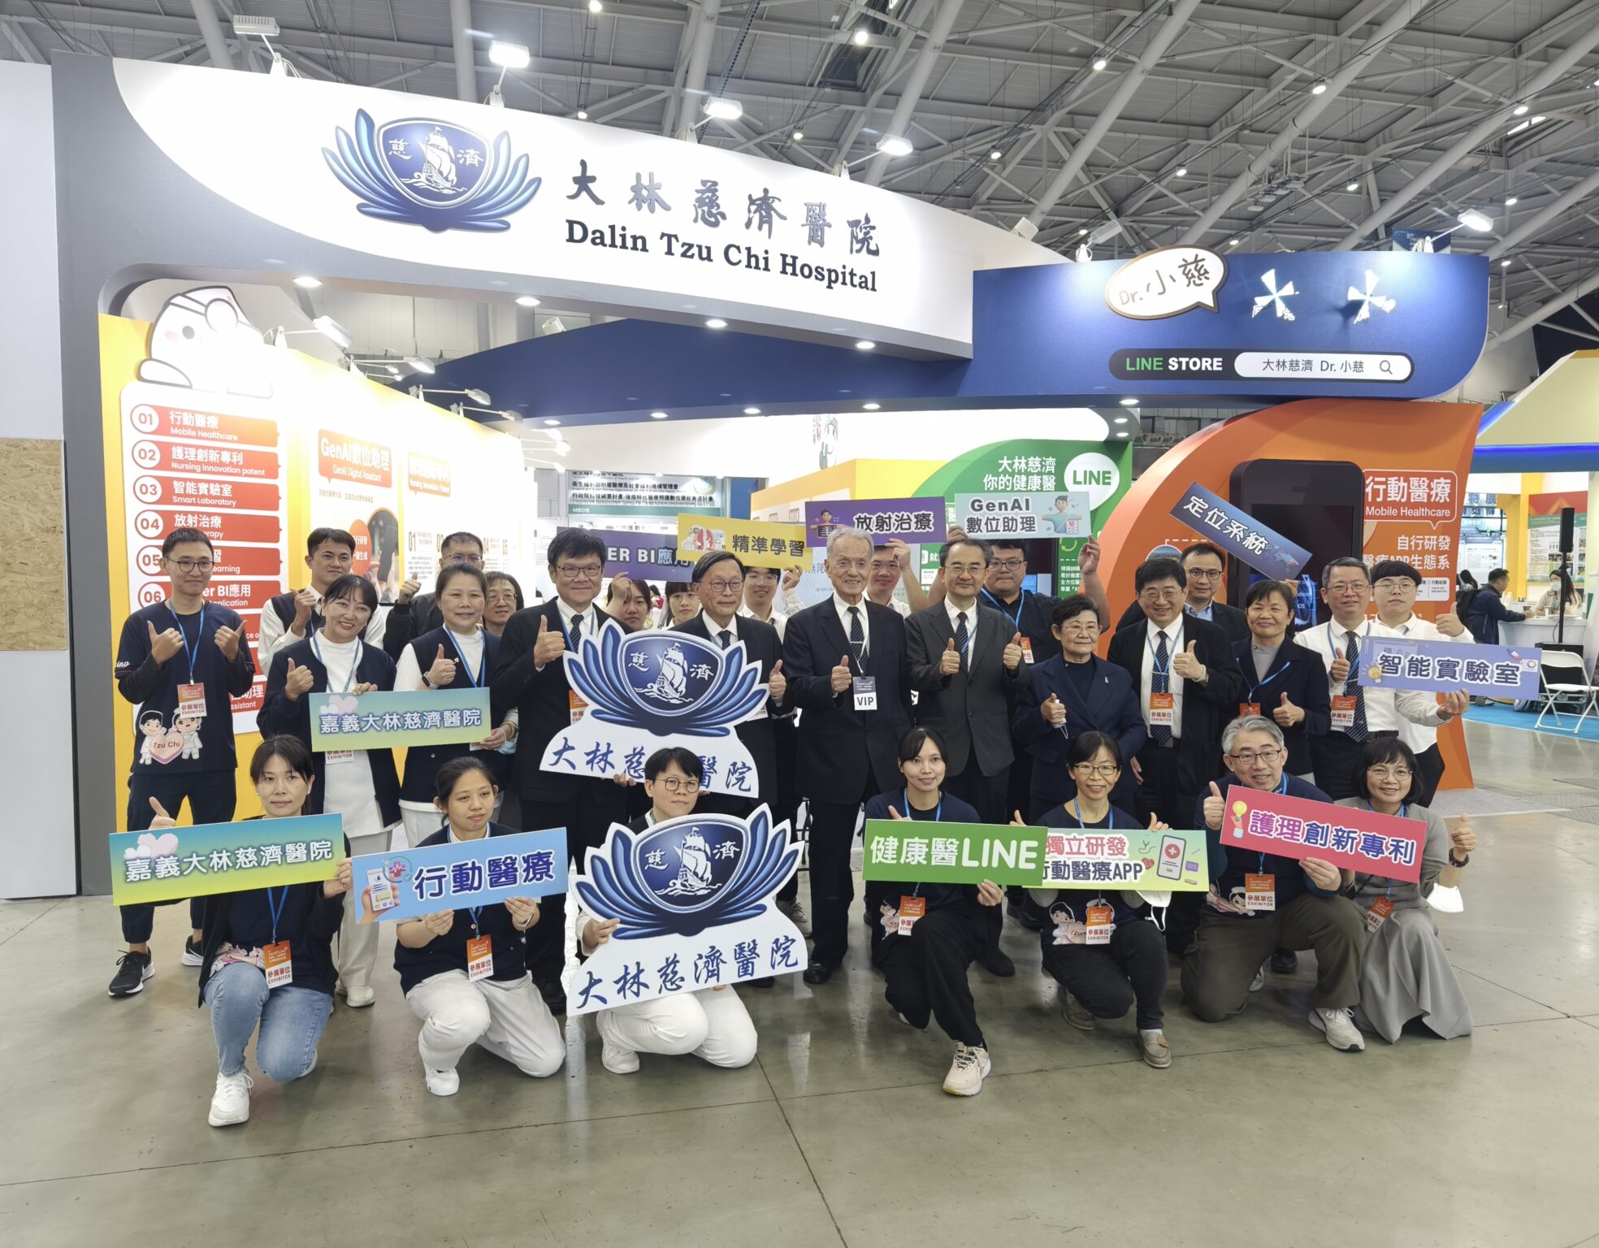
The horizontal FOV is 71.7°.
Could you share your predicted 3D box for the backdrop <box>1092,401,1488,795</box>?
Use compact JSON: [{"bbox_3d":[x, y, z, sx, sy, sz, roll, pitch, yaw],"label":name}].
[{"bbox_3d":[3.485,-0.257,8.200,2.850,2.830,0.700,0,2,-6],"label":"backdrop"}]

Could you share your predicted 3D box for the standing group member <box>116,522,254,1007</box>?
[{"bbox_3d":[-2.340,0.488,4.250,0.520,1.720,0.420,-1,3,-25],"label":"standing group member"}]

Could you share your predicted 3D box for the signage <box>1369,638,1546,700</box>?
[{"bbox_3d":[2.600,0.178,4.420,0.620,0.200,0.020,4,0,25],"label":"signage"}]

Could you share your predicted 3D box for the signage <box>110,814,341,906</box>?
[{"bbox_3d":[-1.645,0.680,3.200,0.600,0.200,0.010,-2,3,-19],"label":"signage"}]

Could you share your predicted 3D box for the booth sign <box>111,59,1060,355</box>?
[{"bbox_3d":[-0.470,-2.271,6.650,6.100,0.940,0.600,-1,3,-30],"label":"booth sign"}]

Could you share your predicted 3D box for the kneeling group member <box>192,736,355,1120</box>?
[{"bbox_3d":[-1.597,0.867,3.400,0.500,1.040,0.700,0,3,-14],"label":"kneeling group member"}]

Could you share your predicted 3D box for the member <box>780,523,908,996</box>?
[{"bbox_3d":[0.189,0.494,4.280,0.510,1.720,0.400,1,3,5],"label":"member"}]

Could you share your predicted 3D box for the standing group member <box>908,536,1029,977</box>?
[{"bbox_3d":[0.655,0.508,4.370,0.500,1.690,0.400,0,3,3],"label":"standing group member"}]

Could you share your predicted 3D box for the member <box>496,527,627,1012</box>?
[{"bbox_3d":[-0.845,0.496,3.980,0.530,1.688,0.400,-1,3,-12],"label":"member"}]

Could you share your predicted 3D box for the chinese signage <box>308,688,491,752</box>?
[{"bbox_3d":[-1.402,0.336,3.905,0.600,0.200,0.010,-2,5,-13],"label":"chinese signage"}]

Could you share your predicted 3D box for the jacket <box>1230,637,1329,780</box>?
[{"bbox_3d":[1.925,0.350,4.480,0.480,0.610,0.300,1,3,15],"label":"jacket"}]

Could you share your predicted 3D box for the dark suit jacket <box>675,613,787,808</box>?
[{"bbox_3d":[-0.290,0.325,4.280,0.500,0.740,0.340,0,3,-5],"label":"dark suit jacket"}]

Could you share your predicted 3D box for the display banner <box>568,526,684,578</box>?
[{"bbox_3d":[-0.744,-0.299,4.850,0.620,0.200,0.020,4,2,-5],"label":"display banner"}]

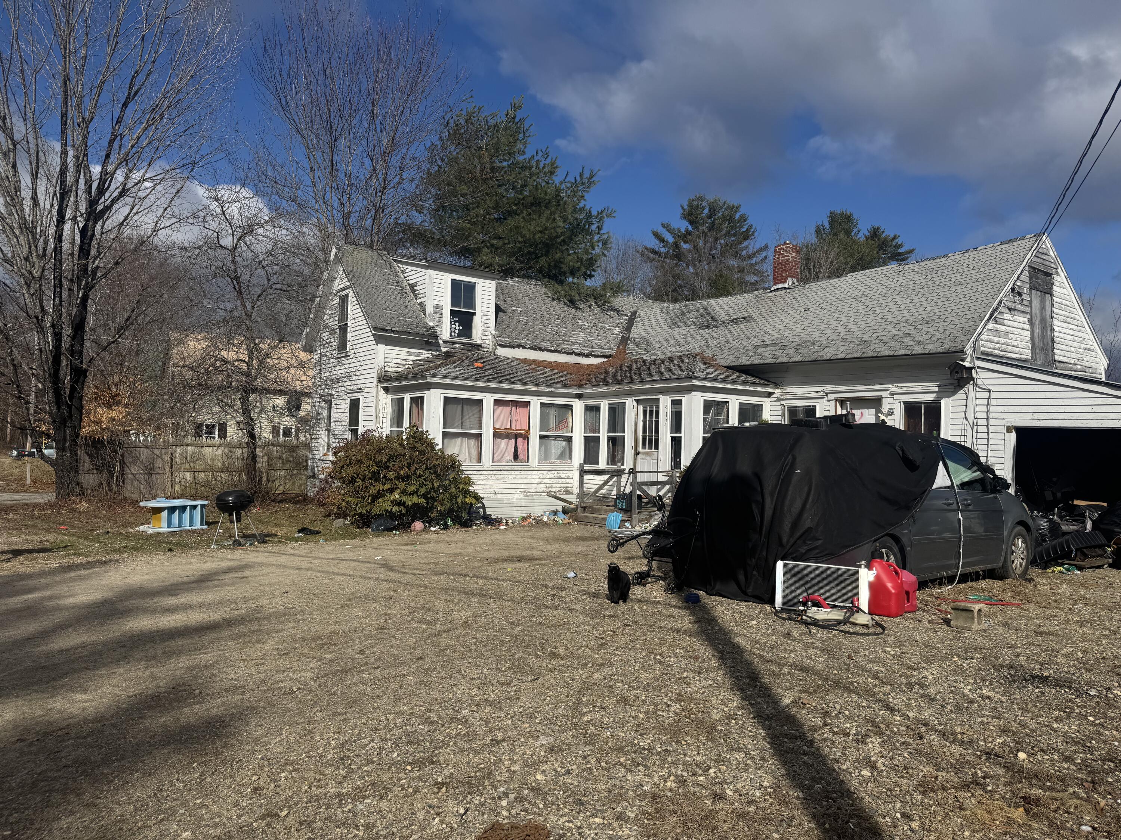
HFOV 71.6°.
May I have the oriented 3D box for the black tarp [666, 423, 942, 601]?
[{"bbox_3d":[2.826,0.965,8.662,2.700,1.740,1.960,3,-3,-37],"label":"black tarp"}]

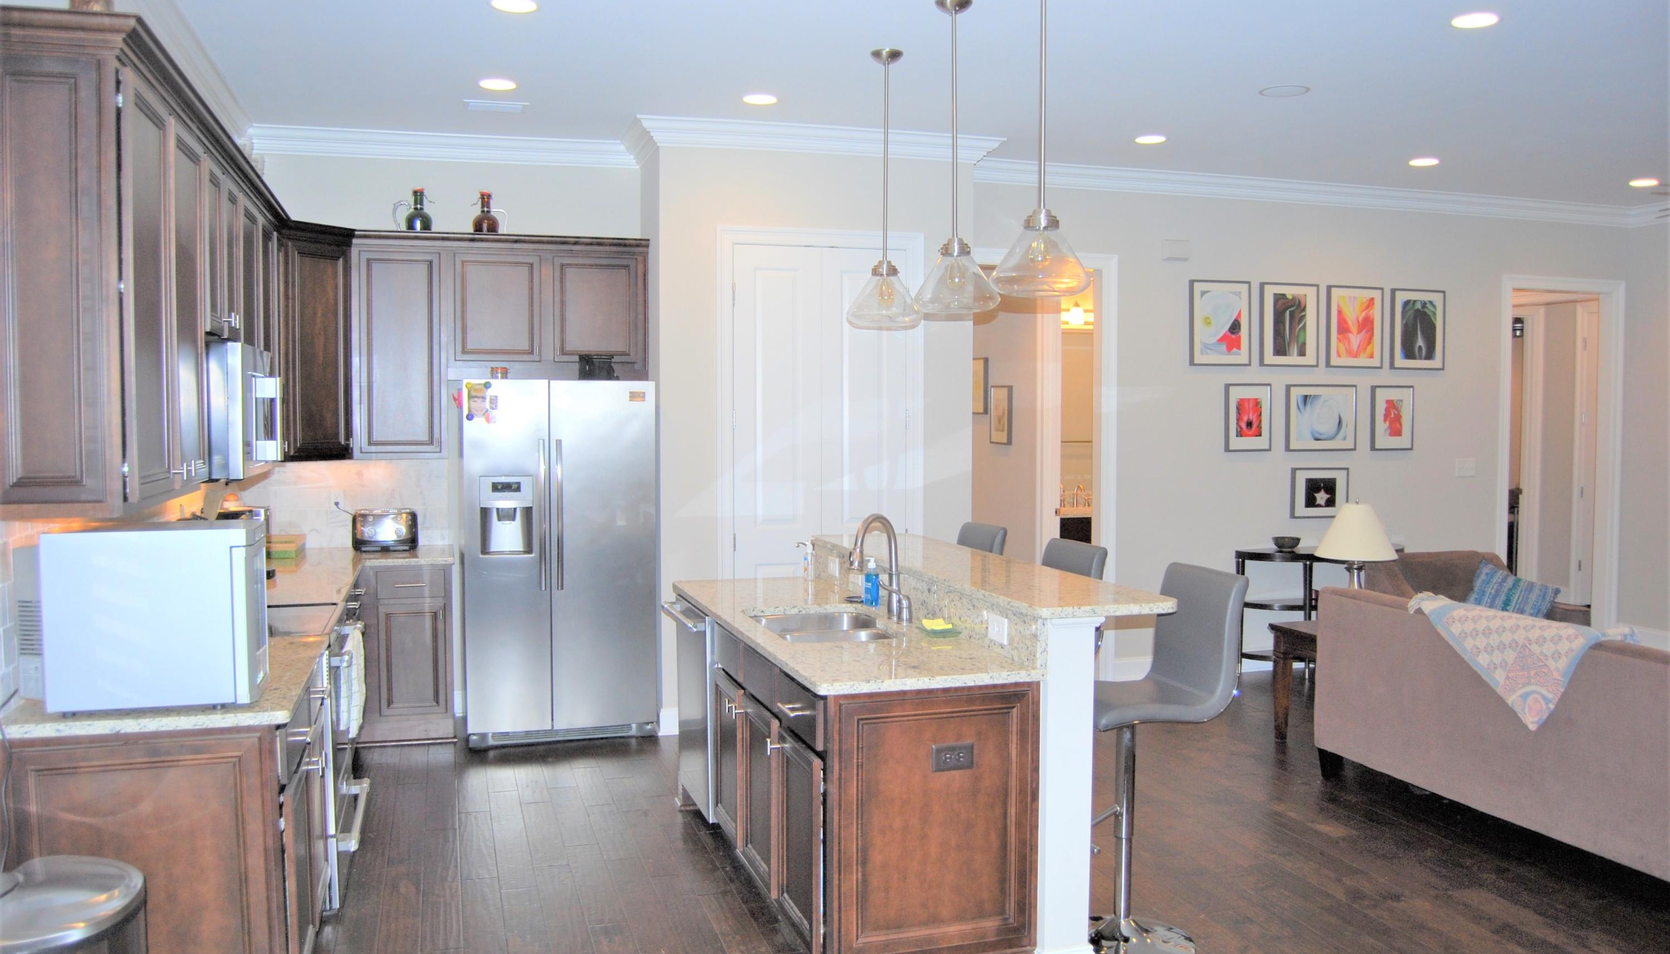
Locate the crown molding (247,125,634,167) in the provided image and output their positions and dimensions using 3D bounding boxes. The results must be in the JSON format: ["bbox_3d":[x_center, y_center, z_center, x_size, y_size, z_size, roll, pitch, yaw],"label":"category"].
[{"bbox_3d":[-2.021,-1.705,6.484,2.010,0.130,0.110,-1,3,-15],"label":"crown molding"}]

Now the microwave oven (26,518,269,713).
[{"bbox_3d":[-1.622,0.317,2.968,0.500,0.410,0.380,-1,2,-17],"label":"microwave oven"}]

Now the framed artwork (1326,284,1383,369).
[{"bbox_3d":[3.253,-0.931,7.841,0.429,0.513,0.028,-1,3,-17],"label":"framed artwork"}]

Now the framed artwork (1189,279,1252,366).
[{"bbox_3d":[2.361,-0.938,7.672,0.424,0.524,0.032,-1,3,-18],"label":"framed artwork"}]

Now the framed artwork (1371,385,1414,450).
[{"bbox_3d":[3.605,-0.377,8.102,0.318,0.416,0.032,-1,3,-18],"label":"framed artwork"}]

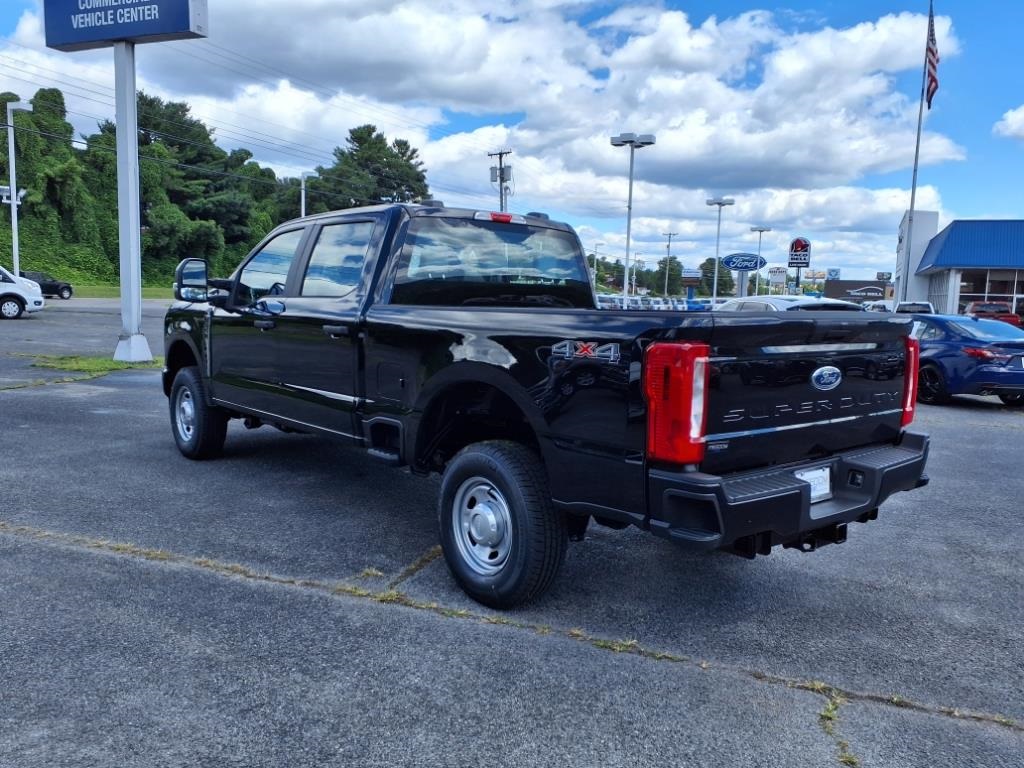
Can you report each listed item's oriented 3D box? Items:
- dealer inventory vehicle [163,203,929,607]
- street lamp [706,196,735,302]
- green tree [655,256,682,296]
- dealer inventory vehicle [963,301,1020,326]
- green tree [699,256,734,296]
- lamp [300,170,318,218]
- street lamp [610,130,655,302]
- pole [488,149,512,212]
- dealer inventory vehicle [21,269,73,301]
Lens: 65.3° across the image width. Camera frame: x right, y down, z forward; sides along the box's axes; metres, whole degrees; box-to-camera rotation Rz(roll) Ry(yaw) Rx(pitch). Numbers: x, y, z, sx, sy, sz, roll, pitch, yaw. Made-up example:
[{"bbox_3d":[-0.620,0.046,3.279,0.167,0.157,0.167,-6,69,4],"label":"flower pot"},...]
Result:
[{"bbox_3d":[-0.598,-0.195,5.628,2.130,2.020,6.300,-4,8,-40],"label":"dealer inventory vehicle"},{"bbox_3d":[12.835,-7.545,49.998,1.720,7.900,1.720,4,7,24],"label":"street lamp"},{"bbox_3d":[29.392,-20.001,150.000,5.300,8.000,5.300,2,6,0],"label":"green tree"},{"bbox_3d":[19.950,-2.581,33.652,2.020,1.920,5.800,4,7,25],"label":"dealer inventory vehicle"},{"bbox_3d":[38.406,-19.907,150.000,6.600,8.000,6.600,2,6,0],"label":"green tree"},{"bbox_3d":[-11.519,-7.960,45.527,1.050,8.000,0.500,3,6,14],"label":"lamp"},{"bbox_3d":[4.604,-5.787,31.513,1.720,7.900,1.720,4,7,24],"label":"street lamp"},{"bbox_3d":[-0.995,-11.029,58.516,2.200,12.000,0.850,5,7,32],"label":"pole"},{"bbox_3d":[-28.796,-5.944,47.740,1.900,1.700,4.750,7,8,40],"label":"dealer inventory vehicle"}]

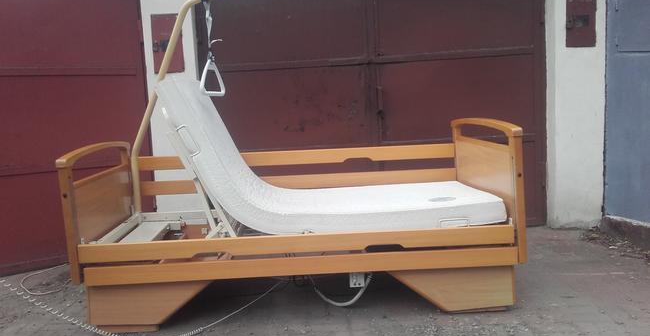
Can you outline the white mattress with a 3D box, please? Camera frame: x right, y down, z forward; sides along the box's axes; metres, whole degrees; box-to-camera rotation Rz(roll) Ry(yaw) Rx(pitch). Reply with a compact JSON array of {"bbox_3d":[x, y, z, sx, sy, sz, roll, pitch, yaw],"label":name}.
[{"bbox_3d":[0.033,-0.128,3.240,1.680,0.815,0.870,-3,6,-1],"label":"white mattress"}]

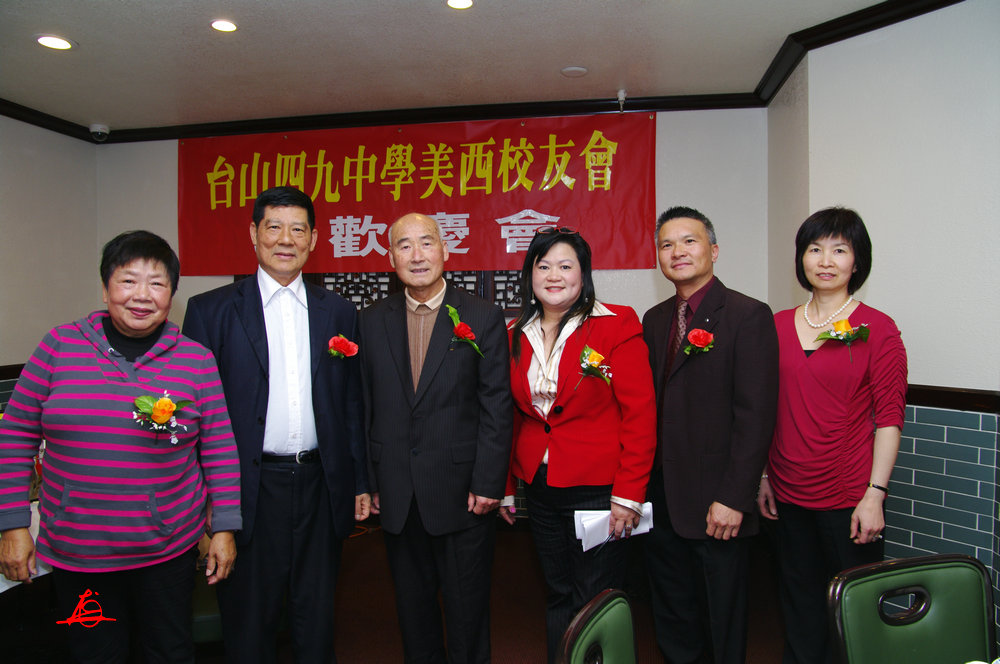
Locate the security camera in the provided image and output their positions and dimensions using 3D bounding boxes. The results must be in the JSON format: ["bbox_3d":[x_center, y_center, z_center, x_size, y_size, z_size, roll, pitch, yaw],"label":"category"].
[{"bbox_3d":[-2.566,-1.272,4.273,0.117,0.092,0.117,-1,2,-27],"label":"security camera"}]

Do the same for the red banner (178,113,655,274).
[{"bbox_3d":[-0.599,-0.808,4.086,3.050,0.907,0.020,0,2,10],"label":"red banner"}]

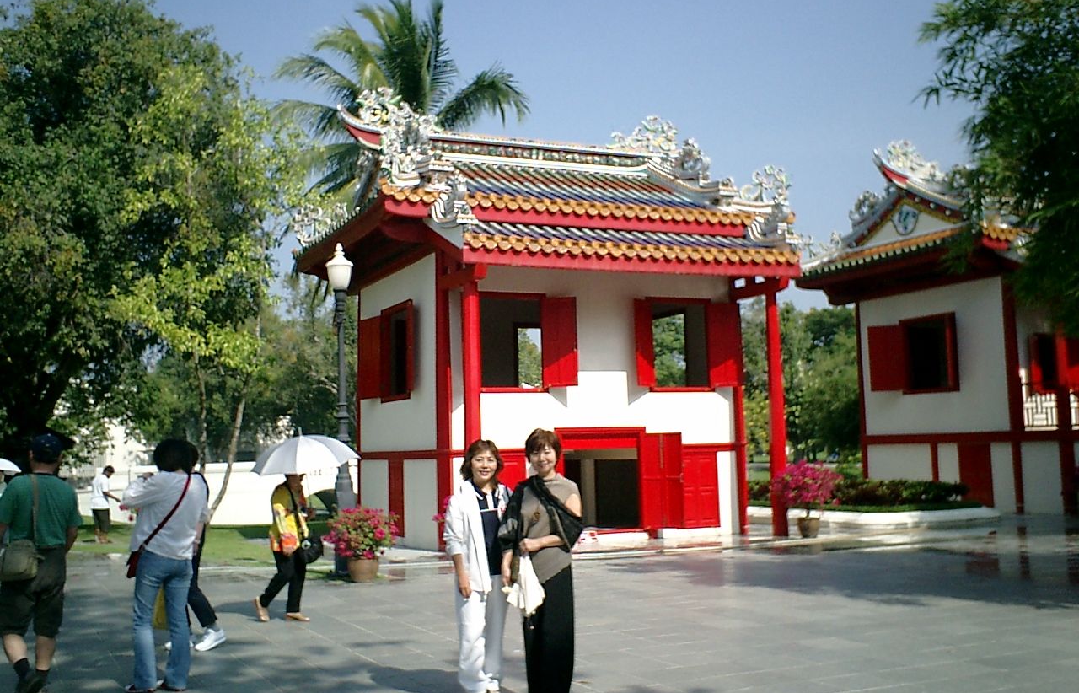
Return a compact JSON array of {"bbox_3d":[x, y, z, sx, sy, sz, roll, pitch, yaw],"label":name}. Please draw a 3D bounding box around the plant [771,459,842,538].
[{"bbox_3d":[4.029,2.309,17.585,1.030,1.150,1.000,-2,-5,0],"label":"plant"}]

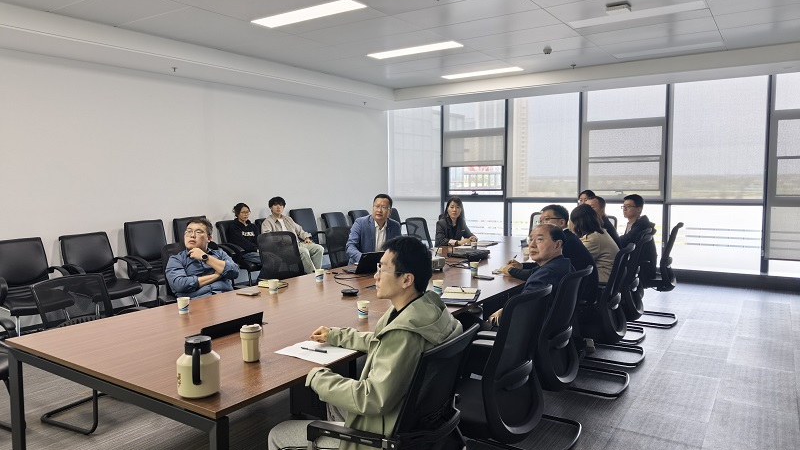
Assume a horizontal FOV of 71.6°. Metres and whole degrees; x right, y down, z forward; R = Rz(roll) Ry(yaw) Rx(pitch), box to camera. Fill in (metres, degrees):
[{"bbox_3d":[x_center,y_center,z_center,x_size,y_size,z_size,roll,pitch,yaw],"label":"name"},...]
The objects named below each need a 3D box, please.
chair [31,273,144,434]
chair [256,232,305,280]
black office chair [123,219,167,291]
[{"bbox_3d":[-1.978,0.780,3.608,0.640,0.900,0.580,2,5,27],"label":"chair"},{"bbox_3d":[-1.008,0.592,5.258,0.630,0.980,0.600,2,6,32],"label":"chair"},{"bbox_3d":[-2.696,0.514,6.284,0.640,1.060,0.600,3,6,34],"label":"black office chair"}]

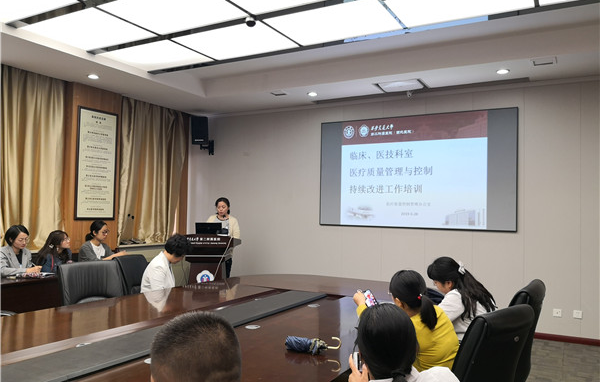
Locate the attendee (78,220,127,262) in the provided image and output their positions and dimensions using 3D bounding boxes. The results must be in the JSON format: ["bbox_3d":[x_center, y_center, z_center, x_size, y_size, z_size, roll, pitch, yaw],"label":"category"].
[{"bbox_3d":[-2.262,0.996,5.506,0.720,1.280,0.500,1,-2,18],"label":"attendee"}]

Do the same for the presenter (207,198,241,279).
[{"bbox_3d":[-1.066,0.892,6.399,0.460,1.600,0.360,1,-2,11],"label":"presenter"}]

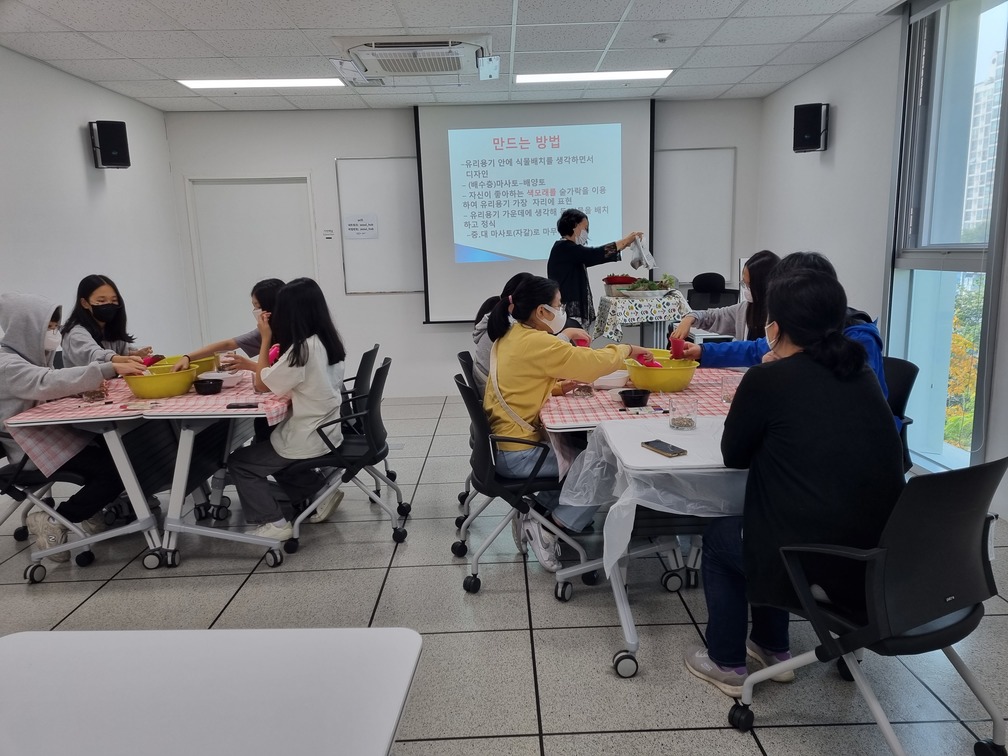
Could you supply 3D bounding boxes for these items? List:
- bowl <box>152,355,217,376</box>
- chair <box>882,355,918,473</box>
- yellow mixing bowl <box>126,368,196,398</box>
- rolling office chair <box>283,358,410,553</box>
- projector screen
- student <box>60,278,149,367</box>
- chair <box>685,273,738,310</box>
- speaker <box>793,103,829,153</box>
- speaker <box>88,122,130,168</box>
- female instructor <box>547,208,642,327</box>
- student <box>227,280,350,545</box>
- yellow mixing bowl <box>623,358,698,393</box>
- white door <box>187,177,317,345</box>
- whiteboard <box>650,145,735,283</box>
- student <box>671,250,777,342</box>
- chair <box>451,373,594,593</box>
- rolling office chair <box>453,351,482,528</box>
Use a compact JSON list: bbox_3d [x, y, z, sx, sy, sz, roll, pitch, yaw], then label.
[{"bbox_3d":[-1.754,-0.041,4.123,0.335,0.117,0.335,-2,10,0],"label":"bowl"},{"bbox_3d":[1.398,0.356,3.250,0.600,0.860,0.580,-2,10,-3],"label":"chair"},{"bbox_3d":[-1.674,0.024,3.729,0.332,0.117,0.332,-2,10,0],"label":"yellow mixing bowl"},{"bbox_3d":[-0.755,0.343,3.694,0.590,0.860,0.570,-2,10,-2],"label":"rolling office chair"},{"bbox_3d":[0.302,-1.472,6.843,2.120,1.910,0.050,-2,10,0],"label":"projector screen"},{"bbox_3d":[-2.125,0.098,4.086,0.730,1.290,0.510,1,10,17],"label":"student"},{"bbox_3d":[1.769,-0.316,6.405,0.640,1.120,0.640,1,10,17],"label":"chair"},{"bbox_3d":[2.185,-1.775,5.357,0.200,0.320,0.180,6,13,39],"label":"speaker"},{"bbox_3d":[-2.849,-1.685,5.495,0.200,0.290,0.190,-10,13,-42],"label":"speaker"},{"bbox_3d":[0.622,-0.308,5.076,0.620,1.620,0.480,-1,10,8],"label":"female instructor"},{"bbox_3d":[-1.051,0.155,3.669,0.660,1.257,0.480,-2,10,1],"label":"student"},{"bbox_3d":[0.720,-0.009,3.469,0.334,0.118,0.334,-2,10,0],"label":"yellow mixing bowl"},{"bbox_3d":[-2.267,-0.781,7.036,1.080,2.070,0.090,-2,10,0],"label":"white door"},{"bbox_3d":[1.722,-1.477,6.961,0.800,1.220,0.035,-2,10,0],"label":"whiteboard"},{"bbox_3d":[1.206,0.045,3.732,0.780,1.320,0.500,-3,10,-5],"label":"student"},{"bbox_3d":[0.087,0.399,3.242,0.610,0.870,0.590,-3,10,-7],"label":"chair"},{"bbox_3d":[0.051,0.287,3.912,0.610,0.870,0.590,-2,10,-2],"label":"rolling office chair"}]

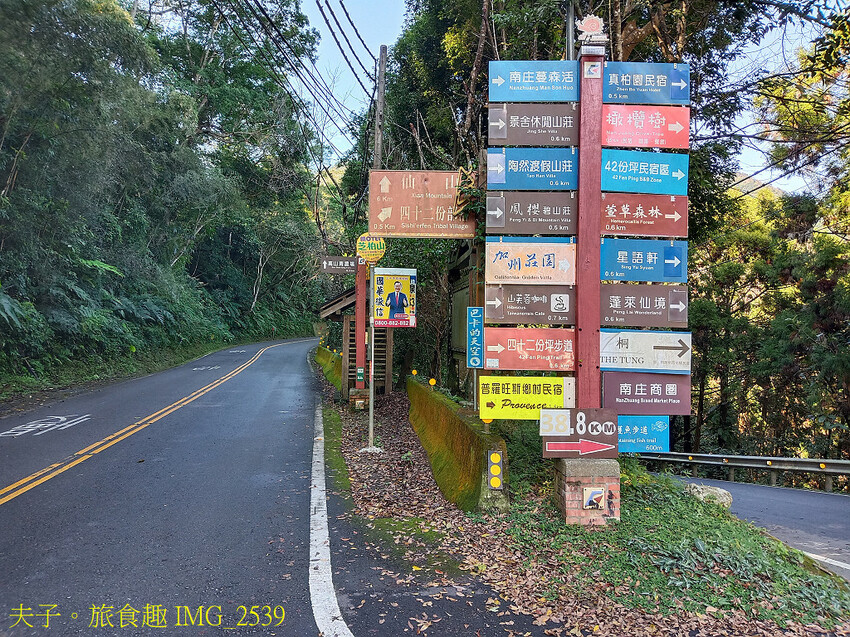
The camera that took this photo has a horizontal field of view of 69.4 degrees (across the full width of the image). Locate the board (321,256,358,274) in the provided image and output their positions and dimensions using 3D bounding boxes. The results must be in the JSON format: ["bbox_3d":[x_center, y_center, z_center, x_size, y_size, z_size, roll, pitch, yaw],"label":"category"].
[{"bbox_3d":[-1.720,-1.054,12.200,0.720,0.340,0.050,1,0,1],"label":"board"}]

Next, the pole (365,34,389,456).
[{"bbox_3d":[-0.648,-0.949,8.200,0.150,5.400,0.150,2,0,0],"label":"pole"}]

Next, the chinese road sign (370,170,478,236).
[{"bbox_3d":[-0.025,-1.300,7.000,1.220,0.770,0.060,1,0,0],"label":"chinese road sign"}]

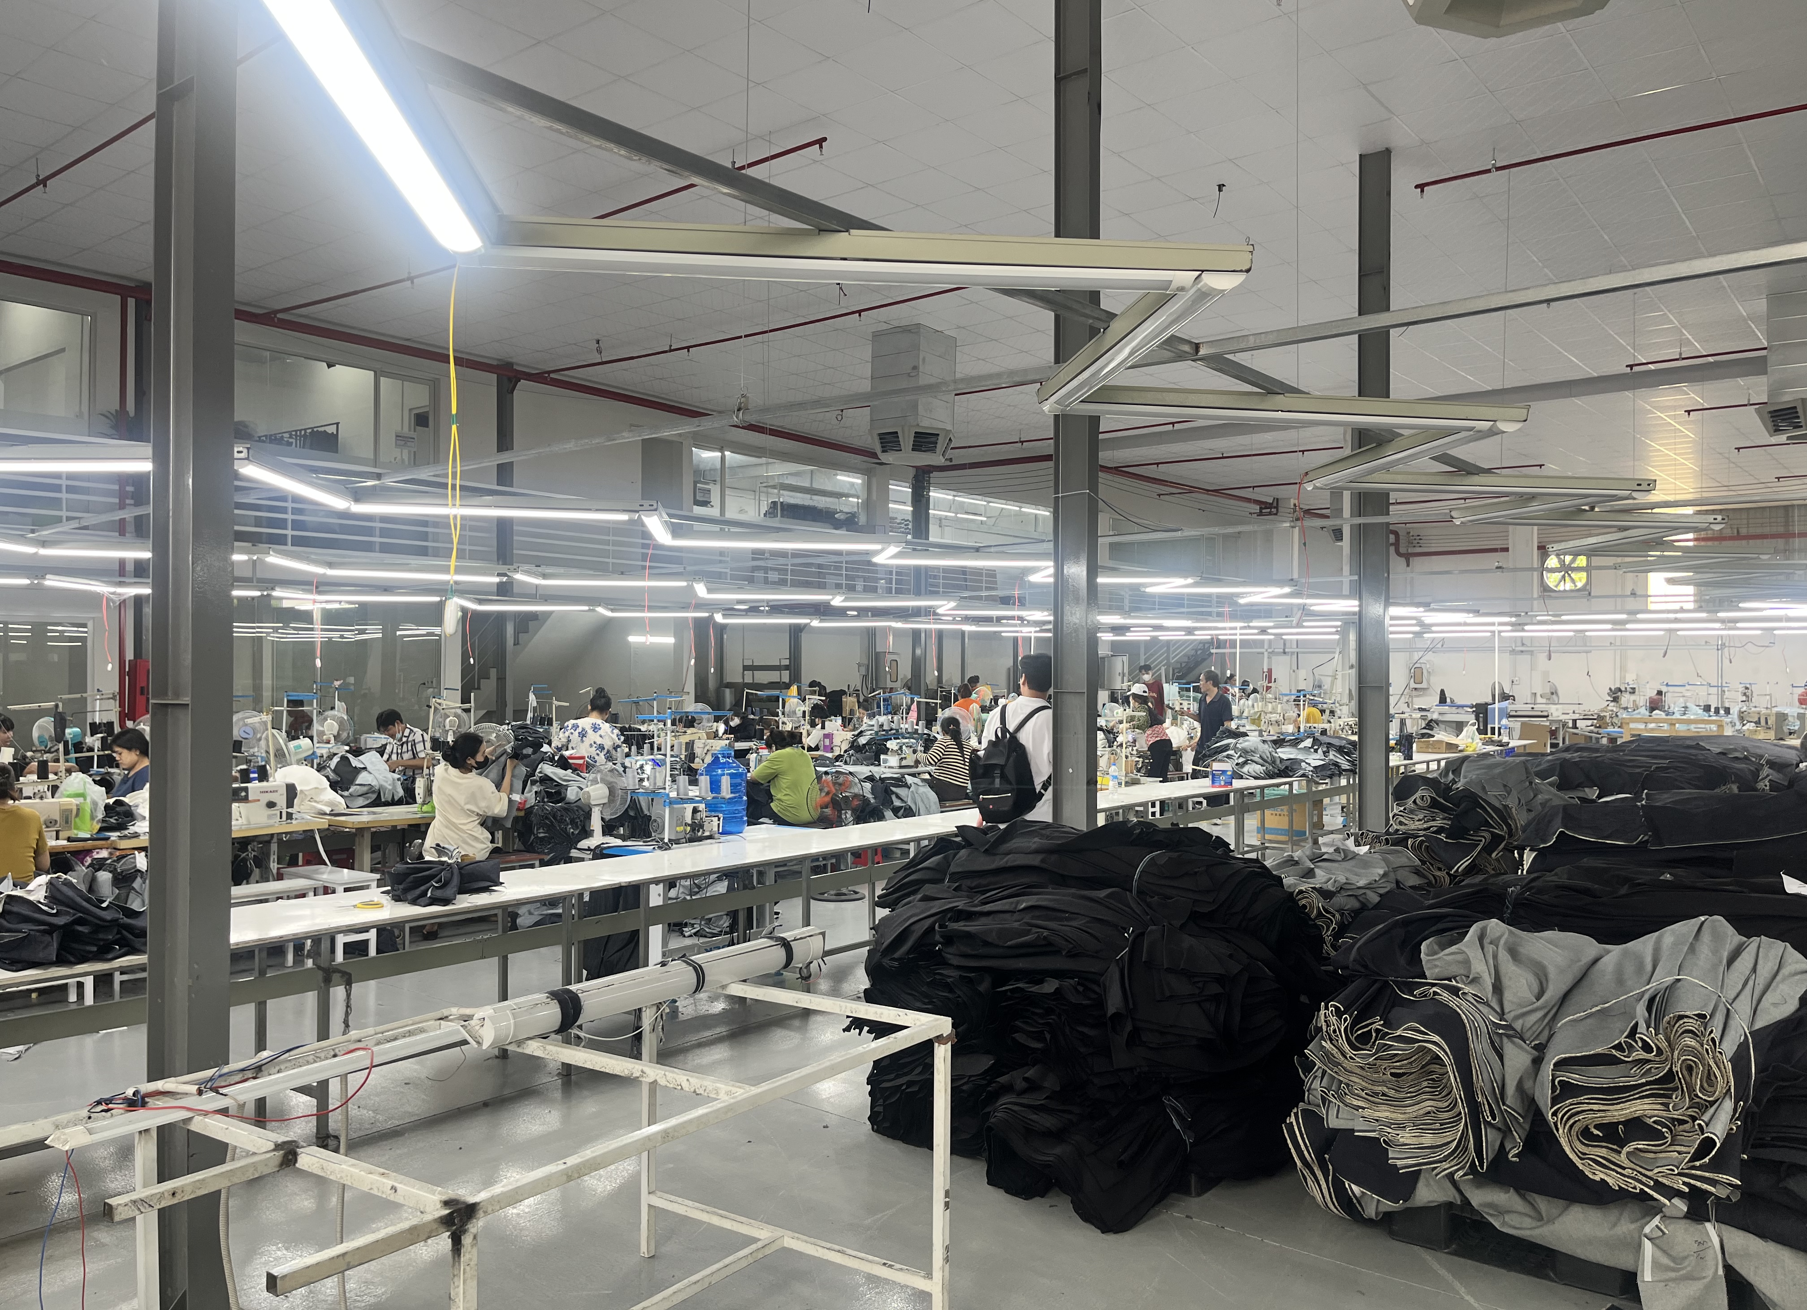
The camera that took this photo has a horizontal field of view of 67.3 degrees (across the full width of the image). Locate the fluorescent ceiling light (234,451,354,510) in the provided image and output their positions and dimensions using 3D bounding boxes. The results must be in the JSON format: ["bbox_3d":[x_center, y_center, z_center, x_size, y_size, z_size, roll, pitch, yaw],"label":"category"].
[{"bbox_3d":[-2.270,-0.647,5.108,0.075,0.072,1.230,0,-1,-6],"label":"fluorescent ceiling light"}]

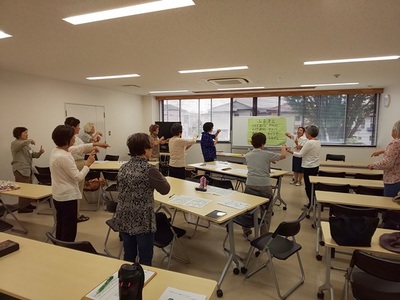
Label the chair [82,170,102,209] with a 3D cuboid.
[{"bbox_3d":[-1.990,0.722,4.320,0.450,0.760,0.500,0,7,2],"label":"chair"}]

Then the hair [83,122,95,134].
[{"bbox_3d":[-2.541,-0.495,5.300,0.220,0.230,0.190,-2,7,-17],"label":"hair"}]

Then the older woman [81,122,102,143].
[{"bbox_3d":[-2.660,0.185,5.650,0.520,1.600,0.480,-1,7,-13],"label":"older woman"}]

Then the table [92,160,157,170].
[{"bbox_3d":[-1.890,0.667,5.000,1.800,0.710,0.840,1,7,3],"label":"table"}]

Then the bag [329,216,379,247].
[{"bbox_3d":[1.224,0.630,1.845,0.365,0.215,0.150,1,7,6],"label":"bag"}]

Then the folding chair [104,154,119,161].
[{"bbox_3d":[-2.250,0.564,5.650,0.450,0.760,0.490,2,7,16],"label":"folding chair"}]

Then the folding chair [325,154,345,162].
[{"bbox_3d":[3.540,0.552,5.950,0.450,0.760,0.490,2,7,18],"label":"folding chair"}]

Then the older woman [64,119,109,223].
[{"bbox_3d":[-1.970,0.336,3.960,0.700,1.700,0.500,-3,8,-25],"label":"older woman"}]

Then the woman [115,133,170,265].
[{"bbox_3d":[-0.527,0.615,2.030,0.460,1.520,0.400,6,9,40],"label":"woman"}]

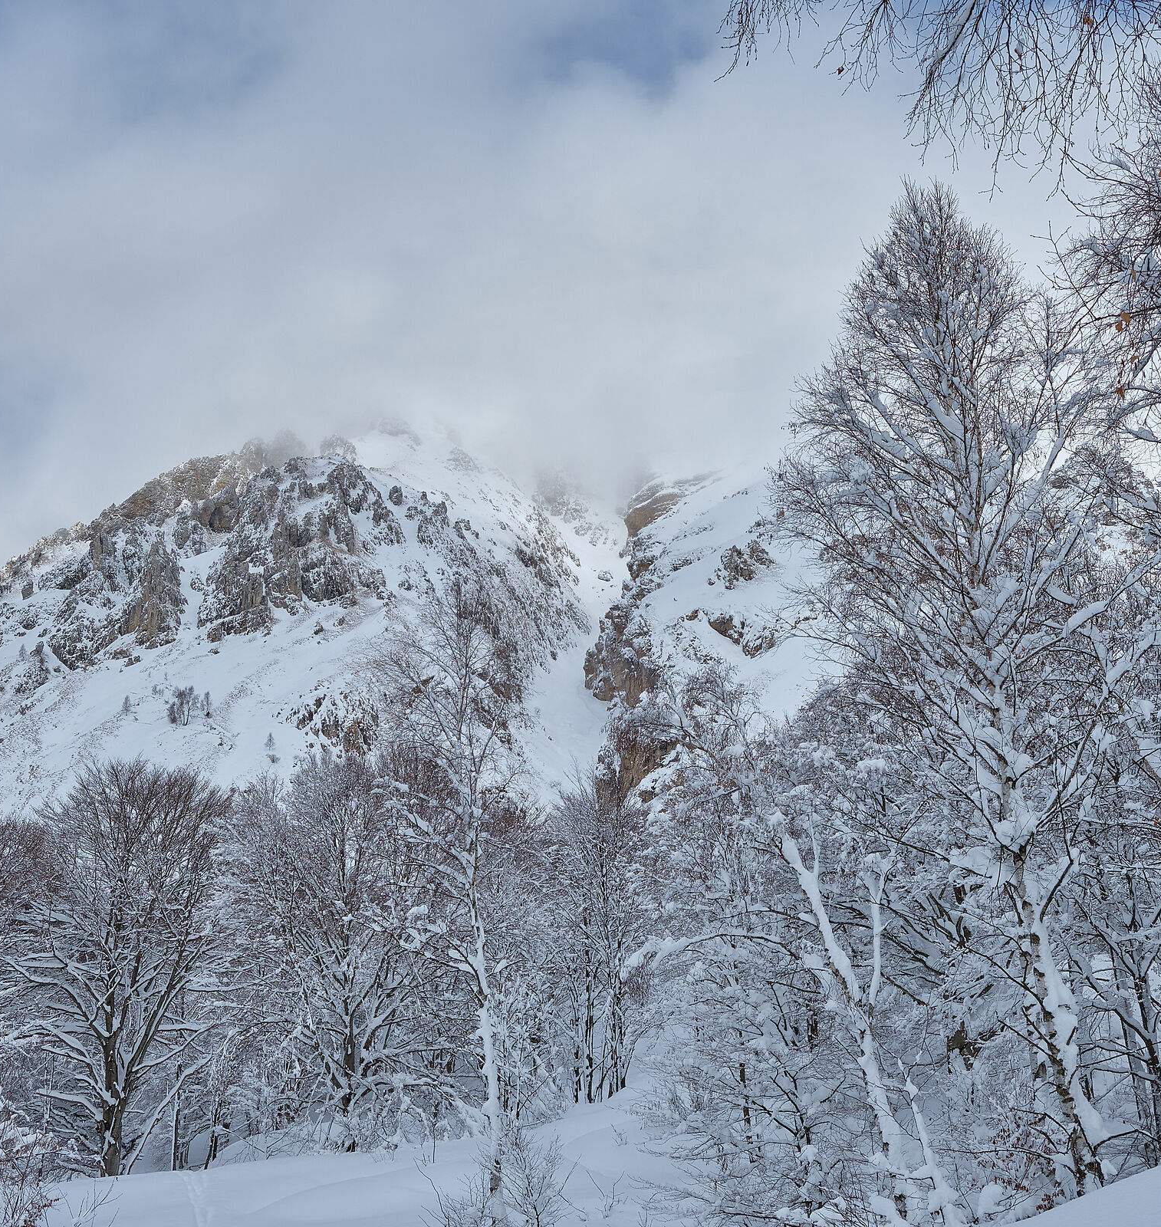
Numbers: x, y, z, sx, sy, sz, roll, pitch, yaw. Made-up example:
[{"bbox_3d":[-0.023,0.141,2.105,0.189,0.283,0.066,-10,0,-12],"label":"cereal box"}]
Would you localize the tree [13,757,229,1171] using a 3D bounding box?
[{"bbox_3d":[-11.431,8.717,40.703,5.300,10.100,5.200,0,-8,0],"label":"tree"}]

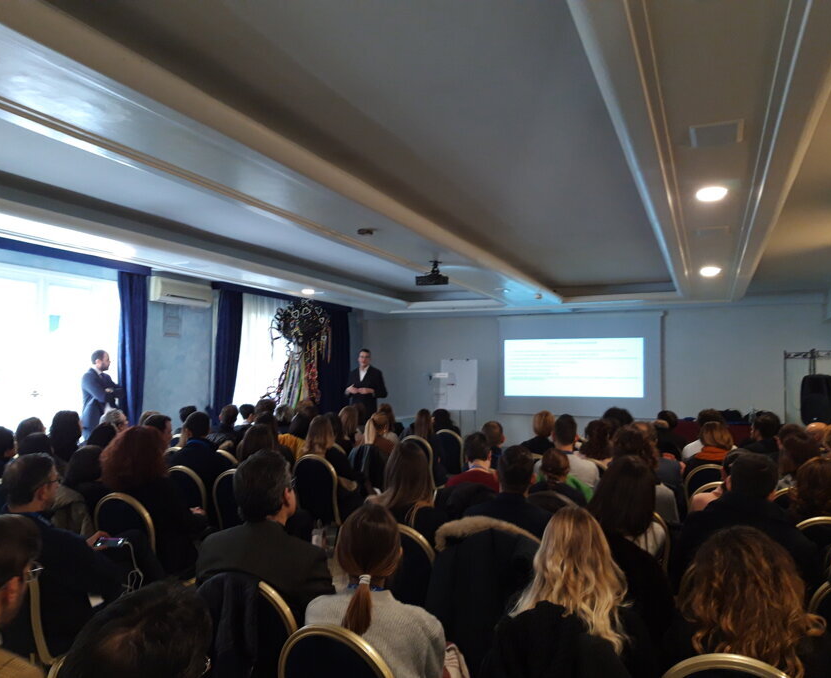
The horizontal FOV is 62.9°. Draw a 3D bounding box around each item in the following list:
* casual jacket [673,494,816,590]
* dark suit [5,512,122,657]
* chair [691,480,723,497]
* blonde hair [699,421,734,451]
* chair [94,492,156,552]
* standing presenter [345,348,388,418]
[{"bbox_3d":[1.230,0.882,2.543,0.520,0.640,0.340,-1,-4,20],"label":"casual jacket"},{"bbox_3d":[-1.356,0.917,2.641,0.460,0.580,0.400,-1,-4,23],"label":"dark suit"},{"bbox_3d":[1.893,1.290,4.148,0.420,0.910,0.540,-1,-4,21],"label":"chair"},{"bbox_3d":[2.193,0.707,4.950,0.230,0.220,0.230,-1,-3,15],"label":"blonde hair"},{"bbox_3d":[-1.444,1.252,3.695,0.420,0.910,0.540,-1,-3,17],"label":"chair"},{"bbox_3d":[-0.681,1.068,9.347,0.560,1.860,0.380,-1,-3,16],"label":"standing presenter"}]

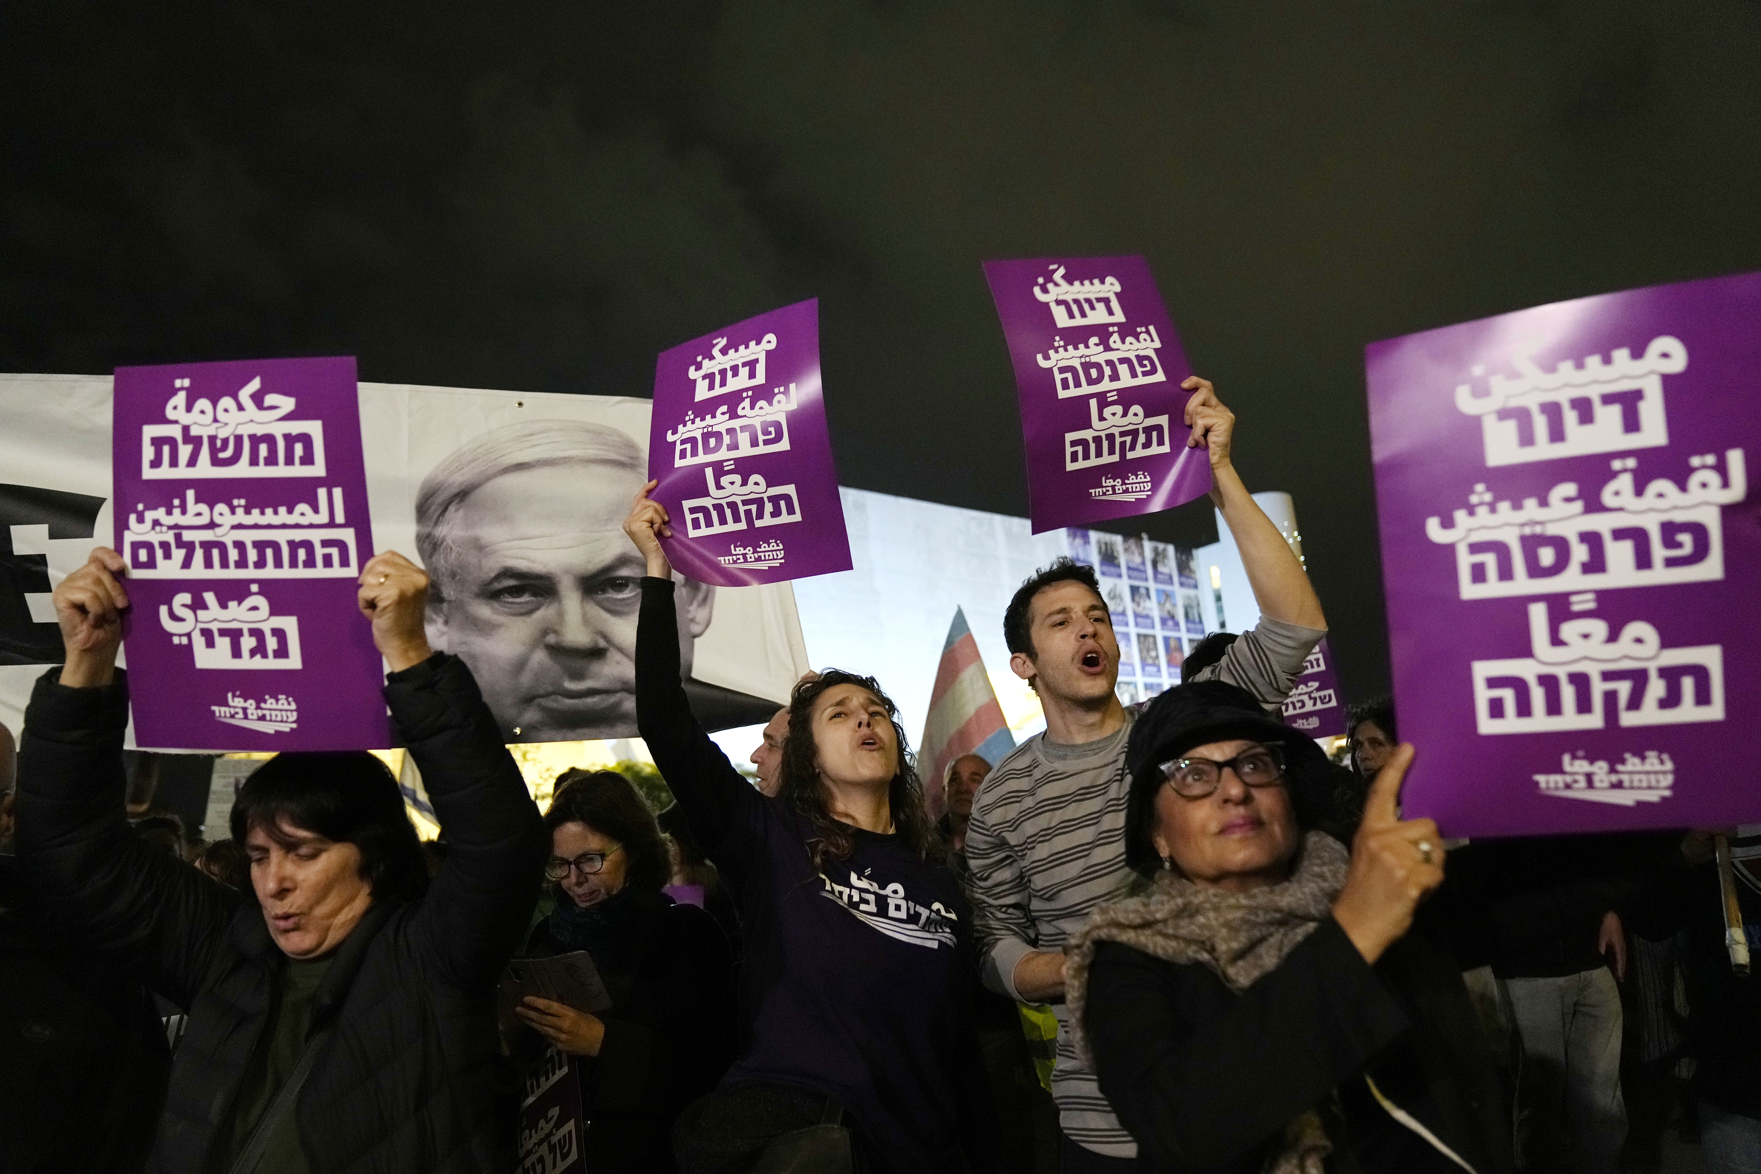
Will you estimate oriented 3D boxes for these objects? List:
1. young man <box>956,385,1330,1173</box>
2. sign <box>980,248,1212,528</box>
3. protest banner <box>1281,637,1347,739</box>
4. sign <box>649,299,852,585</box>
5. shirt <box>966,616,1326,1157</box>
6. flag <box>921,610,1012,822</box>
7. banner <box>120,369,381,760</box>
[{"bbox_3d":[0.439,0.680,1.711,0.600,1.980,0.420,-3,-14,-4],"label":"young man"},{"bbox_3d":[0.333,-0.314,1.825,0.297,0.420,0.050,-9,-8,-16],"label":"sign"},{"bbox_3d":[1.431,0.342,4.050,0.297,0.420,0.025,-12,-7,2],"label":"protest banner"},{"bbox_3d":[-0.207,-0.211,1.800,0.297,0.420,0.050,-10,-15,18],"label":"sign"},{"bbox_3d":[0.419,0.428,1.772,0.570,0.740,0.360,-3,-14,-4],"label":"shirt"},{"bbox_3d":[0.377,0.671,5.400,0.500,1.100,0.220,-6,-14,6],"label":"flag"},{"bbox_3d":[-0.690,-0.031,1.285,0.300,0.420,0.025,-2,0,9],"label":"banner"}]

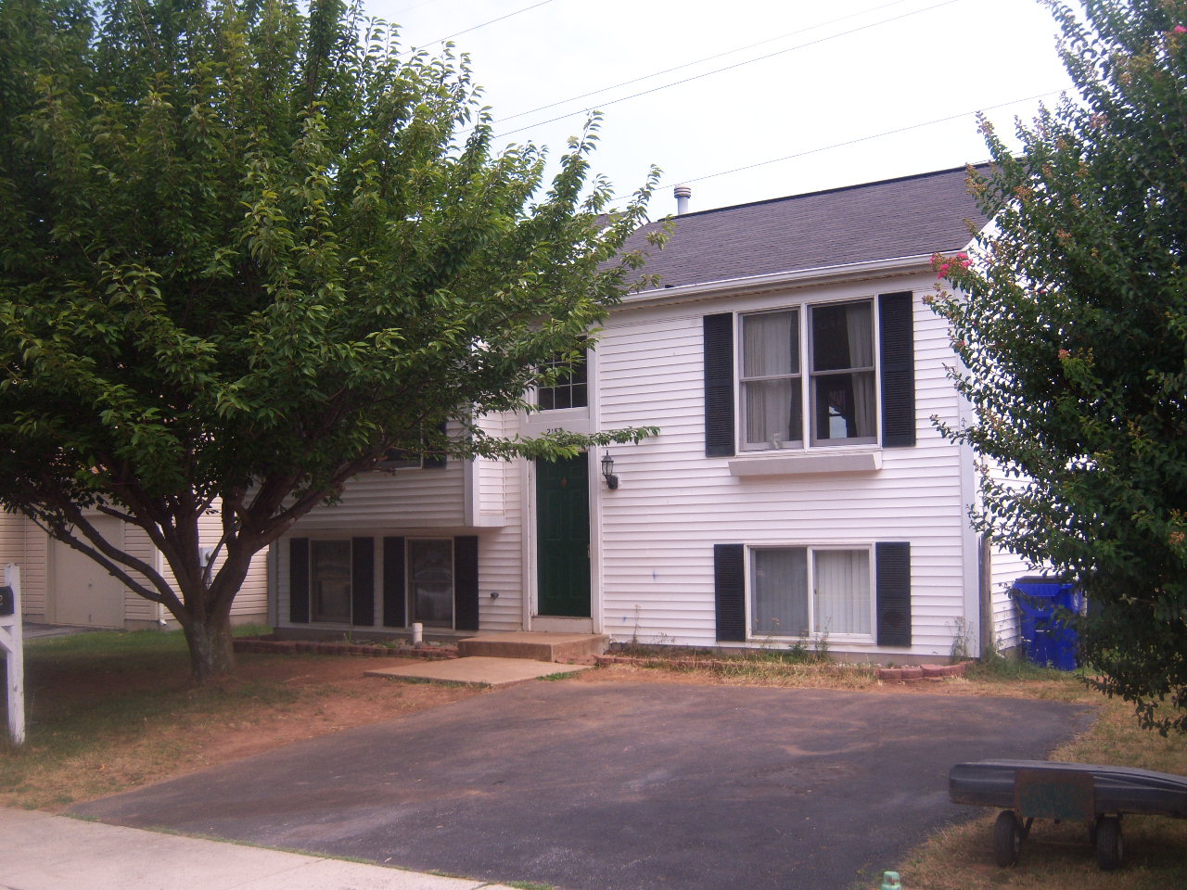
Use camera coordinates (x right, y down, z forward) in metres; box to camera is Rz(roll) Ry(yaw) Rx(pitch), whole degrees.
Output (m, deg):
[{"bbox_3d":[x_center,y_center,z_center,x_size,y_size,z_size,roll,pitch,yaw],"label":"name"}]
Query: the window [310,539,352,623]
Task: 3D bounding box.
[{"bbox_3d":[-3.630,1.893,17.133,0.822,1.183,0.080,-4,-5,31],"label":"window"}]

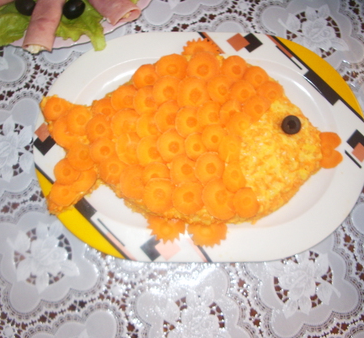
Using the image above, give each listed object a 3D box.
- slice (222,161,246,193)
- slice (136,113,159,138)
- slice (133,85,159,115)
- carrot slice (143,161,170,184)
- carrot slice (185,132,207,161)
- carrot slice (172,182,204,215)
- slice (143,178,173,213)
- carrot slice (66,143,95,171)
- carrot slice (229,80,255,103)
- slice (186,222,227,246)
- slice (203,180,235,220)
[{"bbox_3d":[0.051,0.008,0.453,0.027,0.004,0.031,0,84,-9],"label":"slice"},{"bbox_3d":[-0.031,-0.043,0.453,0.027,0.005,0.027,0,82,-6],"label":"slice"},{"bbox_3d":[-0.034,-0.067,0.448,0.028,0.004,0.028,0,75,0],"label":"slice"},{"bbox_3d":[-0.024,0.006,0.434,0.026,0.004,0.026,0,86,0],"label":"carrot slice"},{"bbox_3d":[0.015,-0.021,0.434,0.025,0.004,0.025,0,81,-3],"label":"carrot slice"},{"bbox_3d":[0.006,0.029,0.449,0.031,0.004,0.032,0,88,-3],"label":"carrot slice"},{"bbox_3d":[-0.022,0.027,0.448,0.031,0.004,0.034,0,88,-1],"label":"slice"},{"bbox_3d":[-0.101,-0.012,0.453,0.029,0.004,0.028,0,83,-3],"label":"carrot slice"},{"bbox_3d":[0.060,-0.076,0.450,0.026,0.004,0.026,1,75,-6],"label":"carrot slice"},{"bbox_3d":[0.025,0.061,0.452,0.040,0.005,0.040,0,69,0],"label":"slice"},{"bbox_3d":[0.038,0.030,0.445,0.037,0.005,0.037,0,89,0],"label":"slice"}]

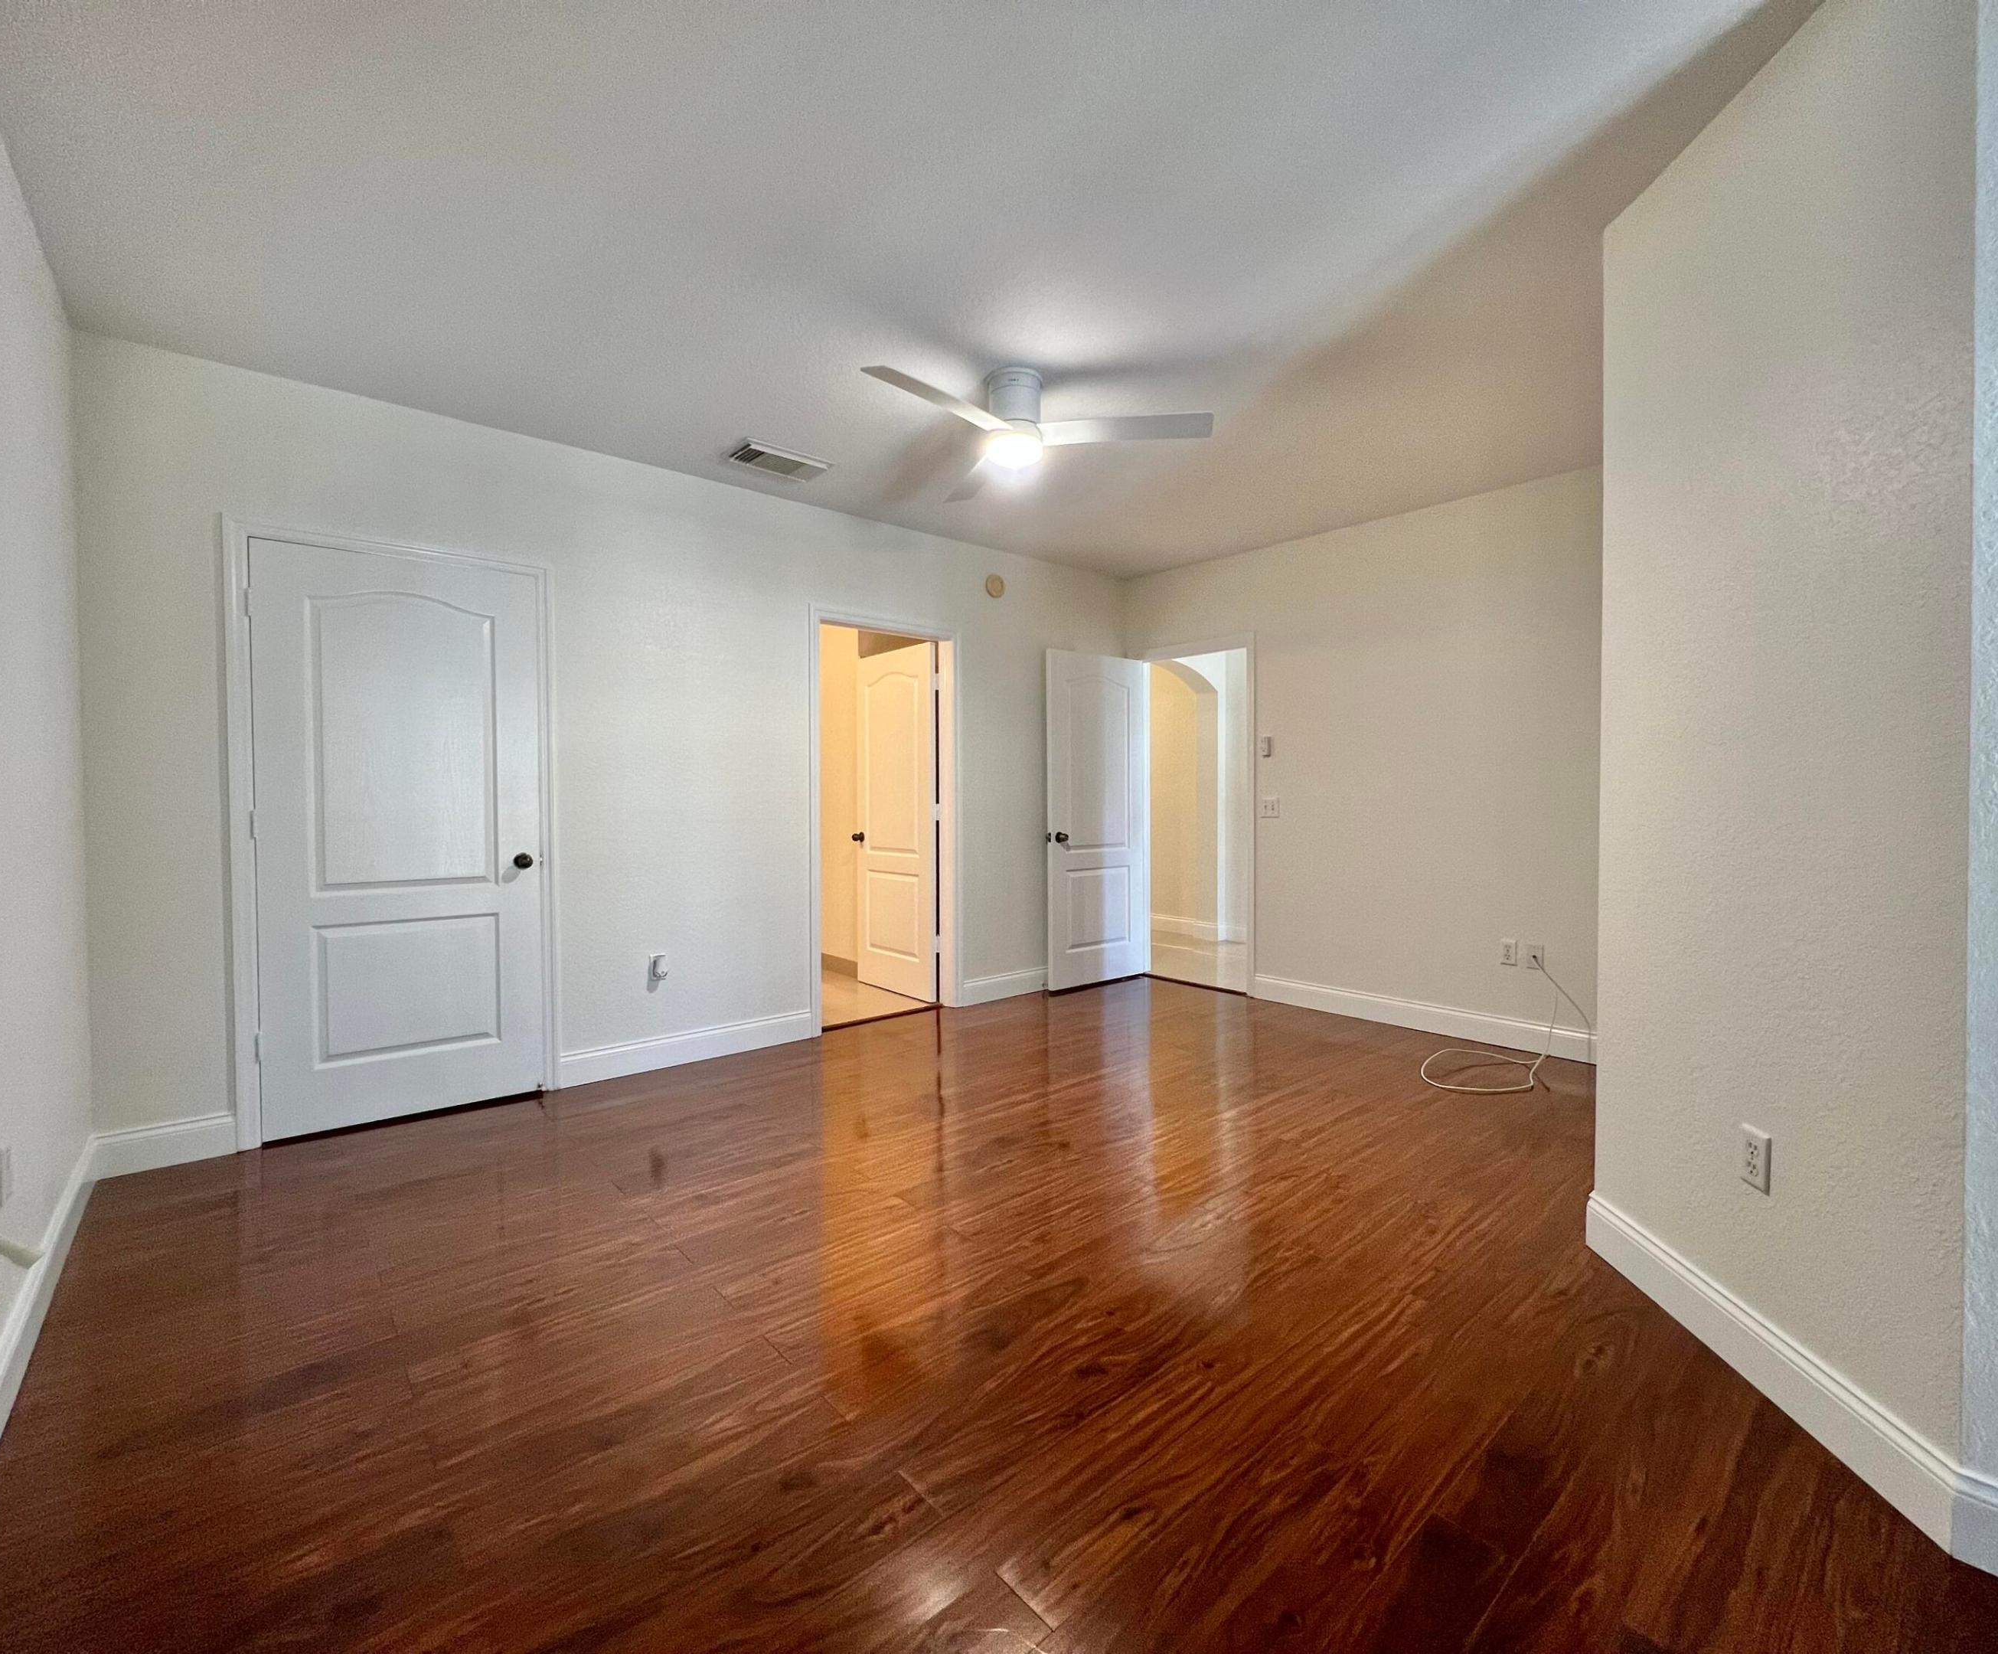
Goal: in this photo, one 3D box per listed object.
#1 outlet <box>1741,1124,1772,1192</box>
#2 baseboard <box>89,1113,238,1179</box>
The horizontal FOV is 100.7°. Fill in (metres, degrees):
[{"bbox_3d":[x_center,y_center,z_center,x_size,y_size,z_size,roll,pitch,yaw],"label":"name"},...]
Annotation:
[{"bbox_3d":[1.480,0.650,1.621,0.008,0.115,0.071,0,2,4],"label":"outlet"},{"bbox_3d":[-2.649,1.013,2.642,0.325,0.140,0.016,-2,3,-39],"label":"baseboard"}]

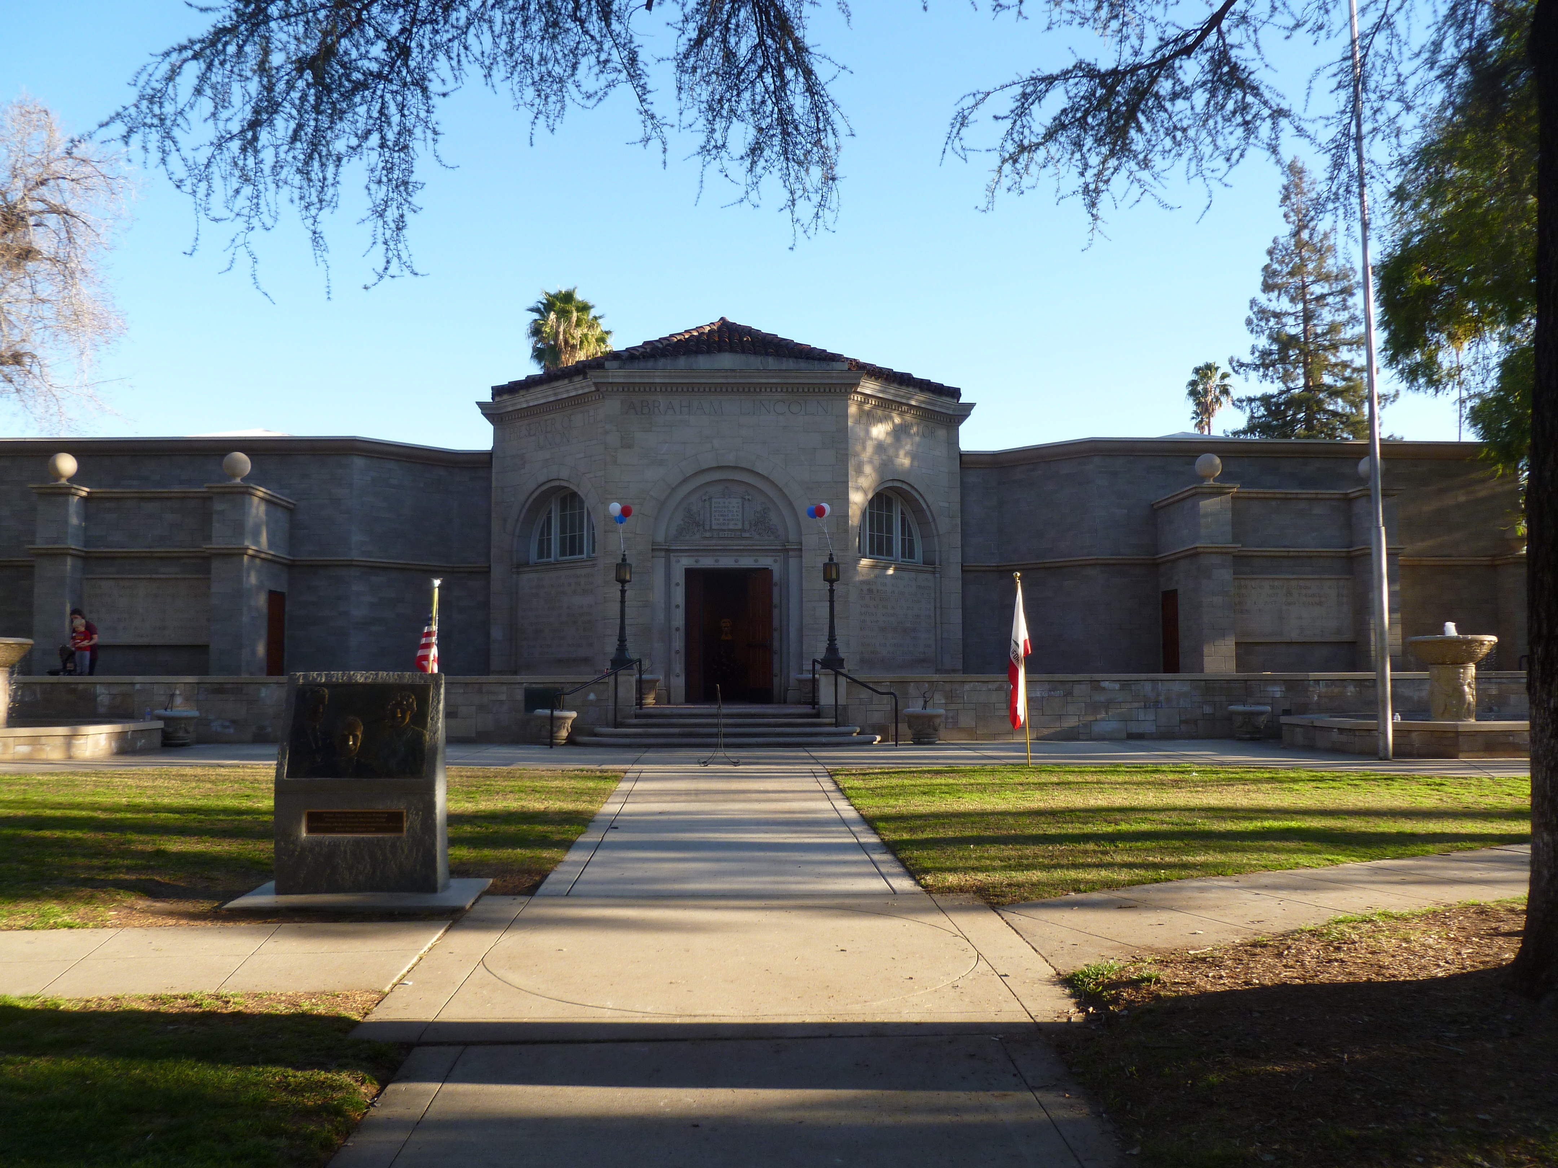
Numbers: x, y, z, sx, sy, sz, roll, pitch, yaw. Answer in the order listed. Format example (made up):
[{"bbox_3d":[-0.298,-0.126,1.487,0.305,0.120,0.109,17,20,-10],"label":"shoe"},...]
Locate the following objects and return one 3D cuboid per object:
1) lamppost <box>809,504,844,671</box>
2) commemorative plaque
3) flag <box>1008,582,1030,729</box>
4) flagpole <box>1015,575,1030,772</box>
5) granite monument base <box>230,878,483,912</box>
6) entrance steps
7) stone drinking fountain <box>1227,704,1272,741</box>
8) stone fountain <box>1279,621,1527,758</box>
[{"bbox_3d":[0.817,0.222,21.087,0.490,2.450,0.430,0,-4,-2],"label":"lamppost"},{"bbox_3d":[-2.534,1.203,7.731,0.972,1.330,0.310,0,-4,-4],"label":"commemorative plaque"},{"bbox_3d":[2.929,0.859,15.330,0.270,1.780,0.200,0,-4,-2],"label":"flag"},{"bbox_3d":[2.980,1.031,15.334,0.090,2.380,0.090,-2,-4,-2],"label":"flagpole"},{"bbox_3d":[-2.469,1.881,7.561,1.370,0.055,0.970,0,-4,-4],"label":"granite monument base"},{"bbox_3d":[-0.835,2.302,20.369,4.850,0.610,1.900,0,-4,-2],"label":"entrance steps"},{"bbox_3d":[7.875,2.324,21.121,0.710,0.600,0.710,0,-4,-2],"label":"stone drinking fountain"},{"bbox_3d":[10.615,1.629,19.965,5.000,1.900,4.200,0,-4,-2],"label":"stone fountain"}]

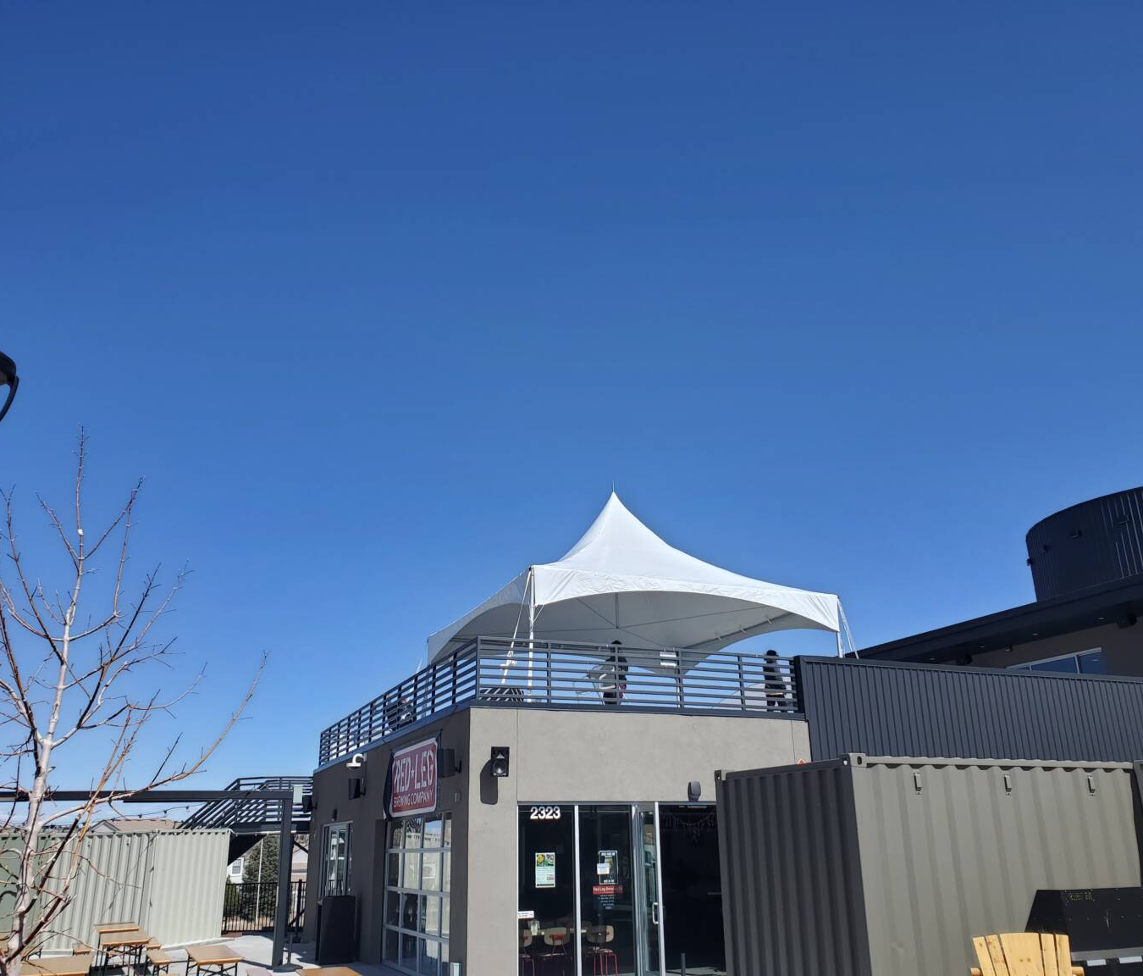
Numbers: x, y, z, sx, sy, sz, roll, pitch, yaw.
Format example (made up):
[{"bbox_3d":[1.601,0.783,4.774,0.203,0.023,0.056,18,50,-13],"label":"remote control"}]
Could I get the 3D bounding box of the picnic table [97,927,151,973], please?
[{"bbox_3d":[-6.710,7.086,14.511,0.610,0.760,2.080,8,-22,-24],"label":"picnic table"}]

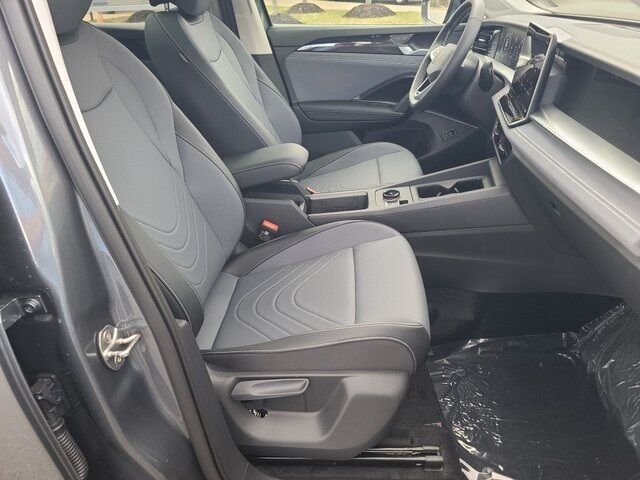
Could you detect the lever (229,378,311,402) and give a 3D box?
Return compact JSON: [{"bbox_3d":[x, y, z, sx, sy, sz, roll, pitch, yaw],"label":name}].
[{"bbox_3d":[-0.107,0.334,1.018,0.167,0.038,0.040,-3,30,3],"label":"lever"}]

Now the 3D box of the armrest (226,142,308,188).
[{"bbox_3d":[-0.170,-0.233,1.399,0.295,0.090,0.180,-2,30,3],"label":"armrest"}]

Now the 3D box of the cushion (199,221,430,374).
[{"bbox_3d":[0.016,0.129,1.219,0.520,0.170,0.510,-3,30,3],"label":"cushion"}]

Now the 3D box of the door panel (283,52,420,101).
[{"bbox_3d":[0.170,-0.688,1.947,0.585,0.210,0.060,1,31,1],"label":"door panel"}]

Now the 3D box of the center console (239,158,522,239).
[{"bbox_3d":[0.190,-0.112,1.462,0.825,0.170,0.220,-5,30,4],"label":"center console"}]

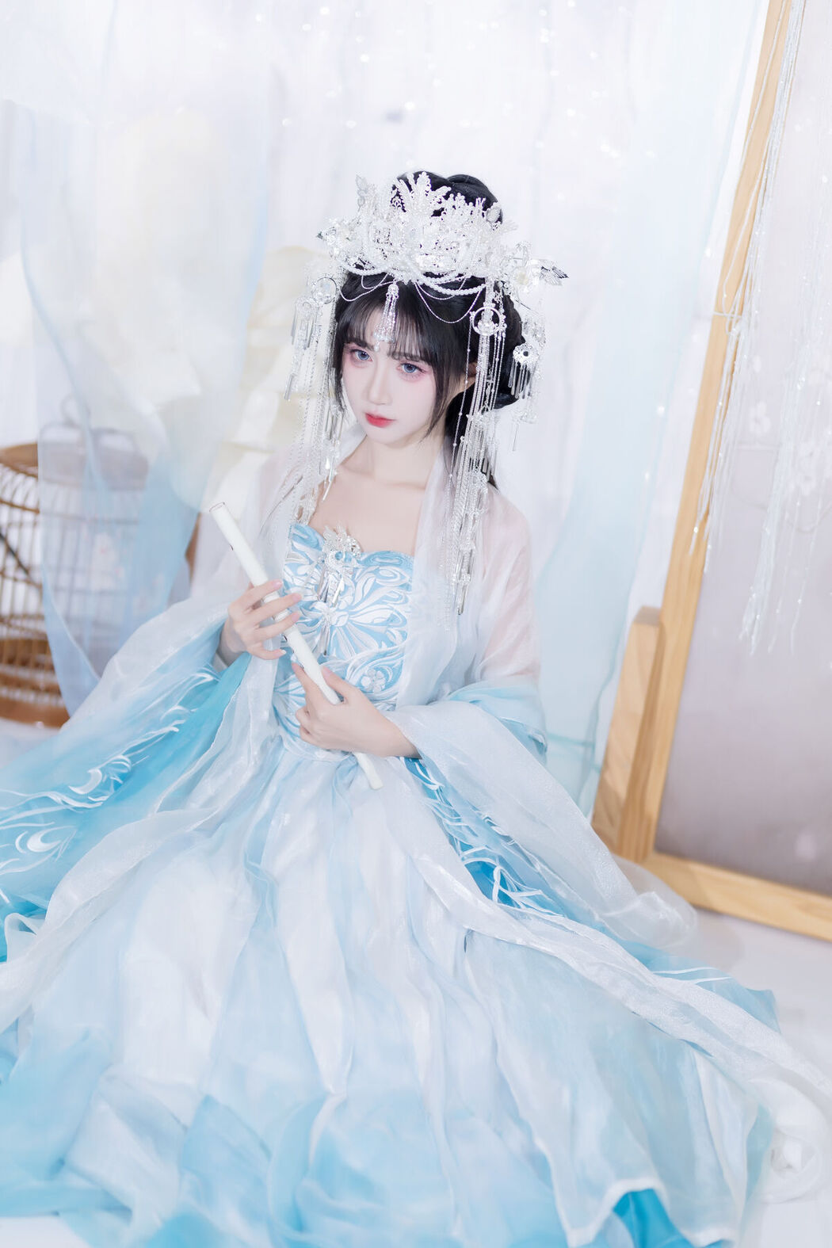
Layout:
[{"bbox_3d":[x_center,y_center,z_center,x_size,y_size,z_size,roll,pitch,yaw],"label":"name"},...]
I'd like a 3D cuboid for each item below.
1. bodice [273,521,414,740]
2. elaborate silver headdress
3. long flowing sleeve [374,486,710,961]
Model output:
[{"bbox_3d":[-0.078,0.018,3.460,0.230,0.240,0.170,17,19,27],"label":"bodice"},{"bbox_3d":[0.004,-0.270,3.400,0.300,0.470,0.210,18,20,26],"label":"elaborate silver headdress"},{"bbox_3d":[0.162,0.112,3.460,0.360,0.470,0.310,16,19,24],"label":"long flowing sleeve"}]

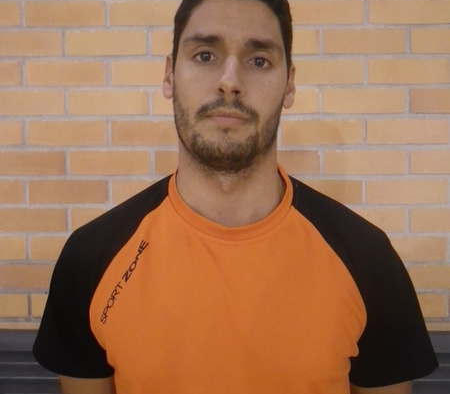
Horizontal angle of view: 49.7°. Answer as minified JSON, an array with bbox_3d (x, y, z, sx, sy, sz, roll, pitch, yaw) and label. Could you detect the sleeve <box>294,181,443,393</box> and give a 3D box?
[{"bbox_3d":[0.194,0.124,0.690,0.200,0.285,0.165,0,3,4],"label":"sleeve"}]

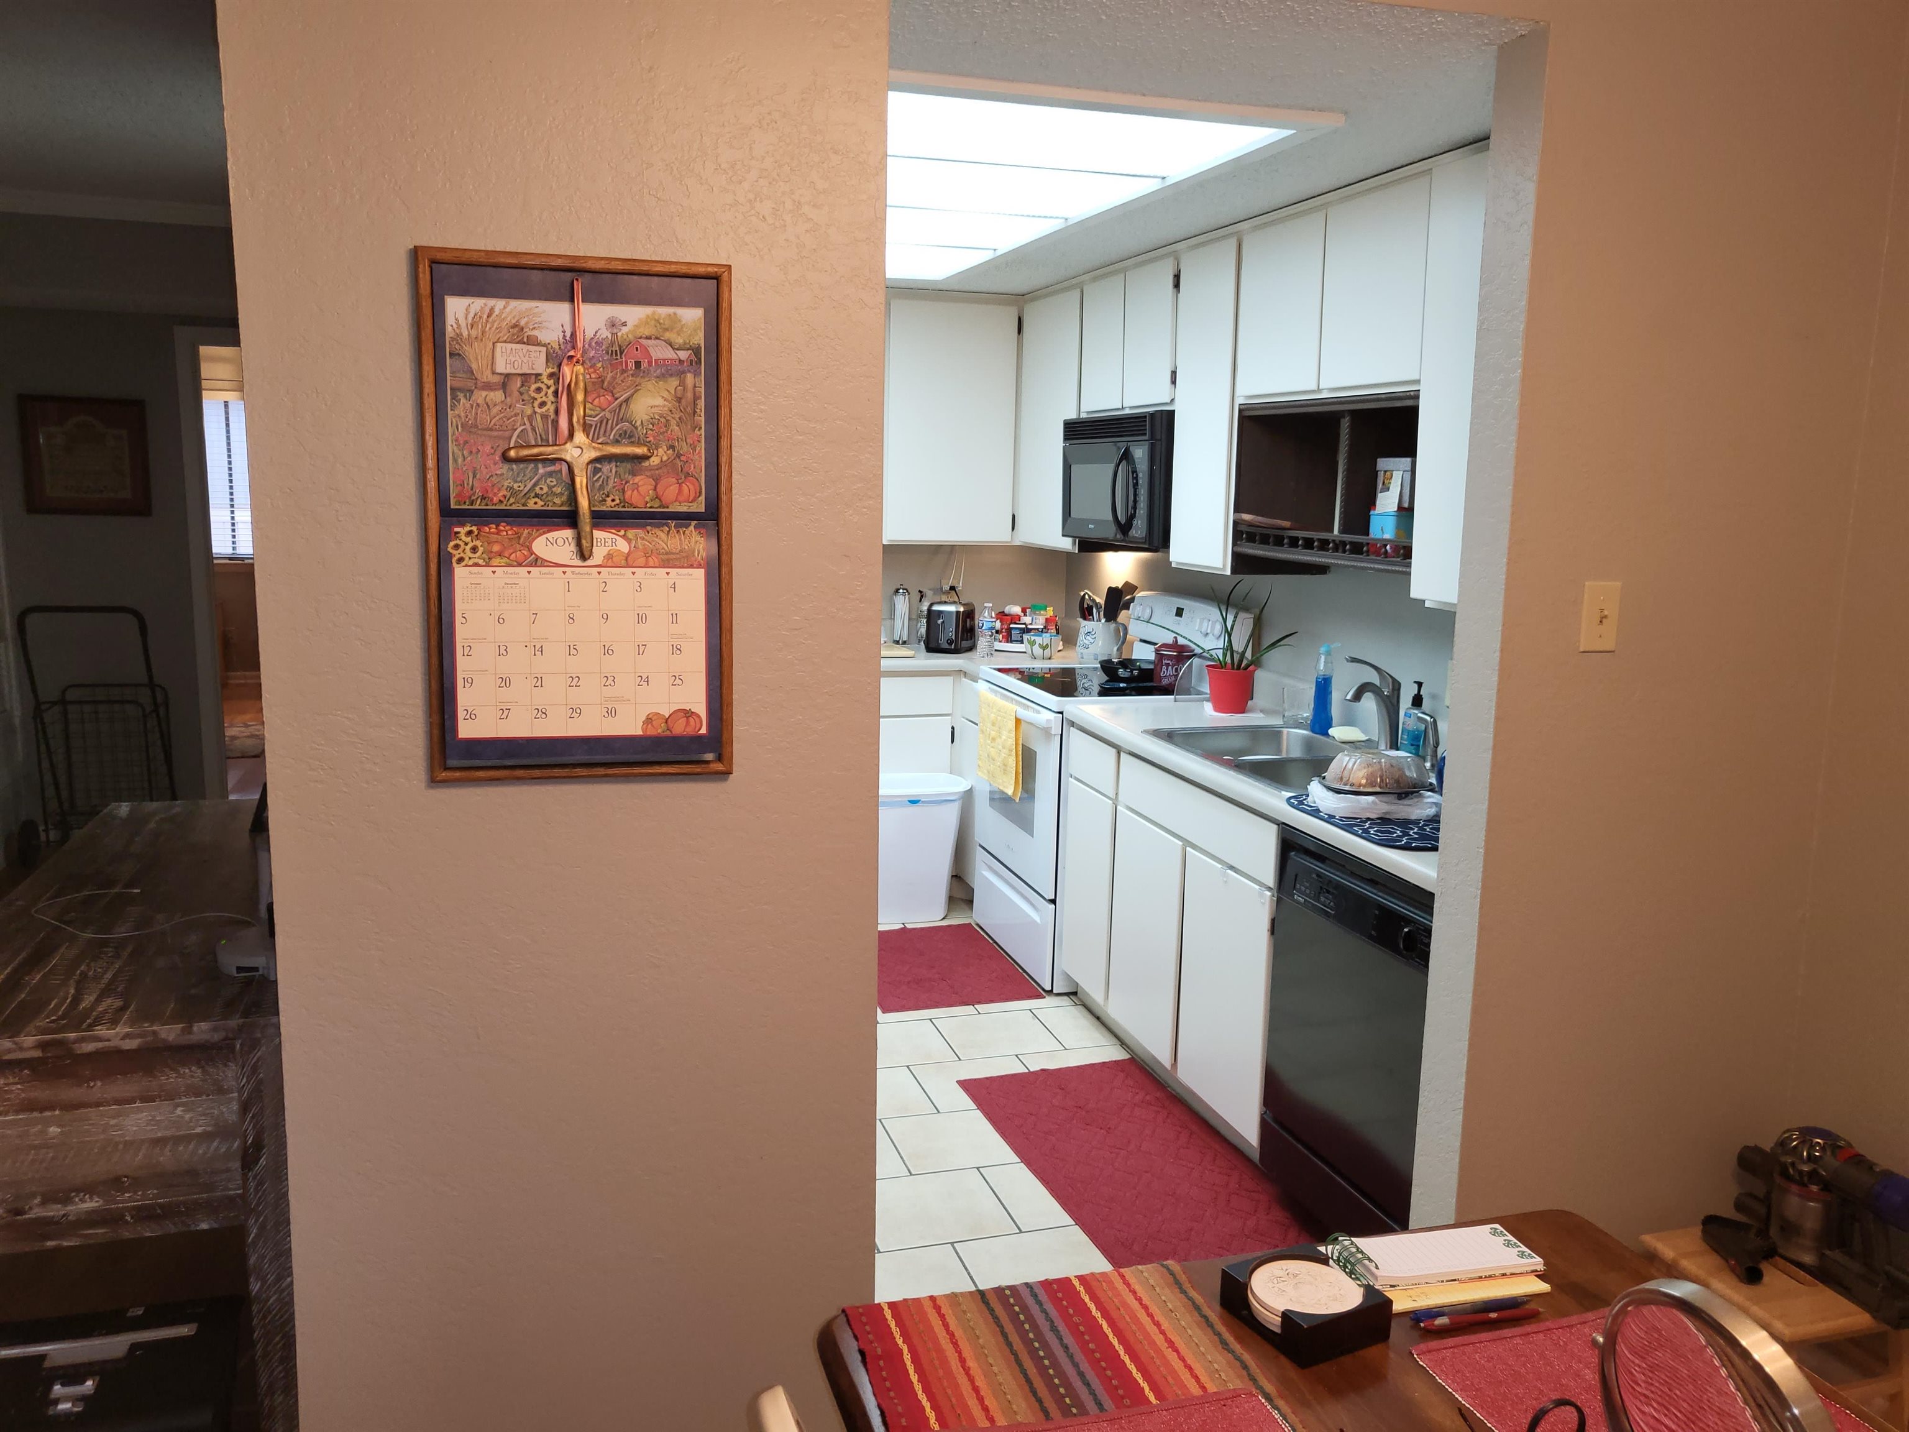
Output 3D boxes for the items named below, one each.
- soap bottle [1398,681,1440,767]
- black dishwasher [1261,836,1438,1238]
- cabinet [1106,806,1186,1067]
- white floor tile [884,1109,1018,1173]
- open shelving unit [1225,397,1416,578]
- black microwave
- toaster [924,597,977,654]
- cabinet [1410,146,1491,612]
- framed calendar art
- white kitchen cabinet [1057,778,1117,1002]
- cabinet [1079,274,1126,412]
[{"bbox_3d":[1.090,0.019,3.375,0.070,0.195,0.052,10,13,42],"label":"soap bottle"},{"bbox_3d":[1.035,0.676,2.847,0.585,0.850,0.612,-2,10,-17],"label":"black dishwasher"},{"bbox_3d":[0.776,0.563,3.854,0.590,0.590,0.410,-2,10,-17],"label":"cabinet"},{"bbox_3d":[0.009,1.022,3.438,0.305,0.012,0.305,-2,10,-17],"label":"white floor tile"},{"bbox_3d":[0.993,-0.530,3.419,0.300,0.433,0.790,-2,10,-17],"label":"open shelving unit"},{"bbox_3d":[0.636,-0.736,4.498,0.368,0.402,0.755,-2,10,-17],"label":"black microwave"},{"bbox_3d":[-0.008,-0.329,5.348,0.142,0.180,0.225,4,10,18],"label":"toaster"},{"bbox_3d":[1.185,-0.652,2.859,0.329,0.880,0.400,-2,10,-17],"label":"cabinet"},{"bbox_3d":[-0.463,-0.238,1.787,0.370,0.640,0.025,-2,10,-17],"label":"framed calendar art"},{"bbox_3d":[0.641,0.479,4.105,0.560,0.575,0.320,-2,10,-17],"label":"white kitchen cabinet"},{"bbox_3d":[0.601,-1.184,4.615,0.300,0.405,0.365,-2,10,-17],"label":"cabinet"}]

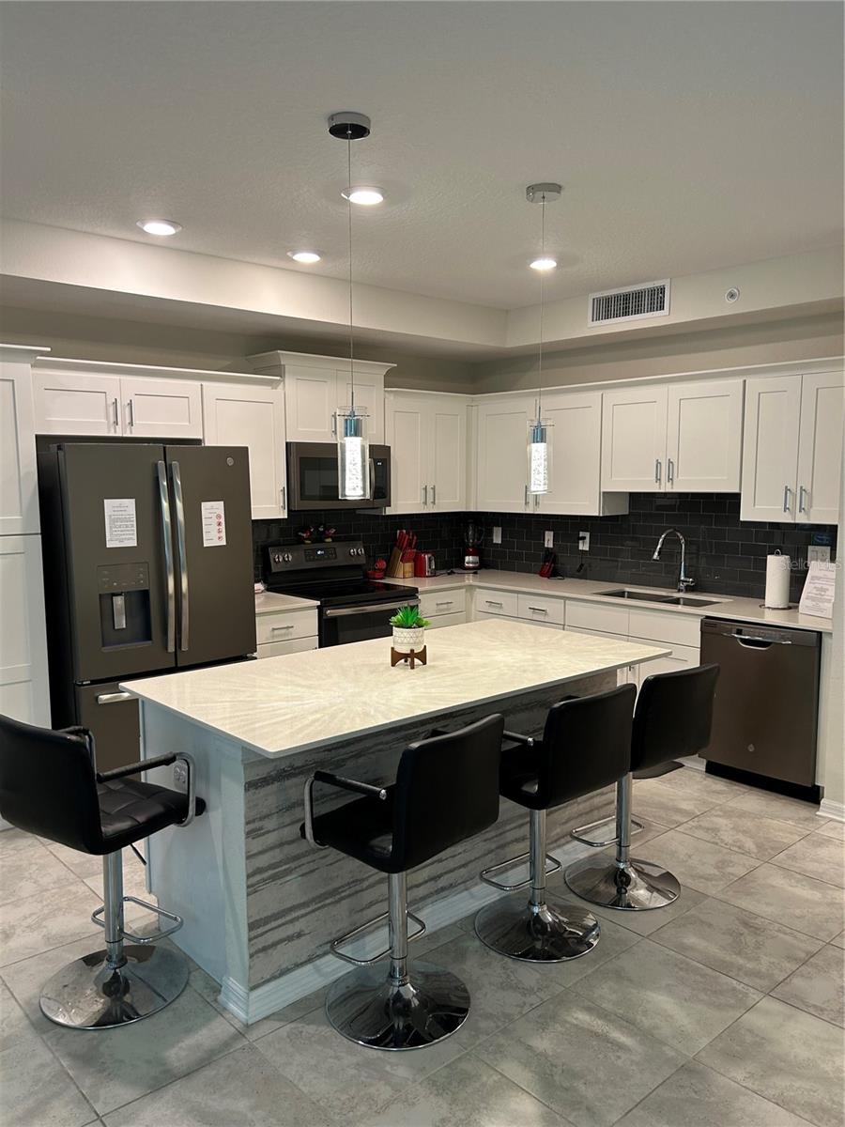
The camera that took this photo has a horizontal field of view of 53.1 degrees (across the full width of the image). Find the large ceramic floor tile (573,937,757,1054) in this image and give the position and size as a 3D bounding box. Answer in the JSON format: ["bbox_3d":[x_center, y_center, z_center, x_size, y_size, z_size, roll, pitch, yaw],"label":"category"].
[{"bbox_3d":[0.774,1.361,2.681,0.443,0.010,0.443,-5,8,-42],"label":"large ceramic floor tile"}]

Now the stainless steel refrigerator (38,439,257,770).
[{"bbox_3d":[-1.479,0.301,4.355,0.905,1.777,0.910,-5,8,-42],"label":"stainless steel refrigerator"}]

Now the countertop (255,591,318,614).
[{"bbox_3d":[-1.018,0.232,5.023,0.530,0.026,0.645,-5,8,-42],"label":"countertop"}]

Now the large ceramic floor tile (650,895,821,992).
[{"bbox_3d":[1.106,1.330,2.977,0.443,0.010,0.443,-5,8,-42],"label":"large ceramic floor tile"}]

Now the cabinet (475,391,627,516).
[{"bbox_3d":[0.877,-0.734,5.815,0.335,0.782,1.108,-5,8,-41],"label":"cabinet"}]

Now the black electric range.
[{"bbox_3d":[-0.502,0.494,5.464,0.758,1.200,0.690,-5,8,-41],"label":"black electric range"}]

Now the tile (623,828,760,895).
[{"bbox_3d":[1.141,1.266,3.605,0.443,0.010,0.443,-5,8,-42],"label":"tile"}]

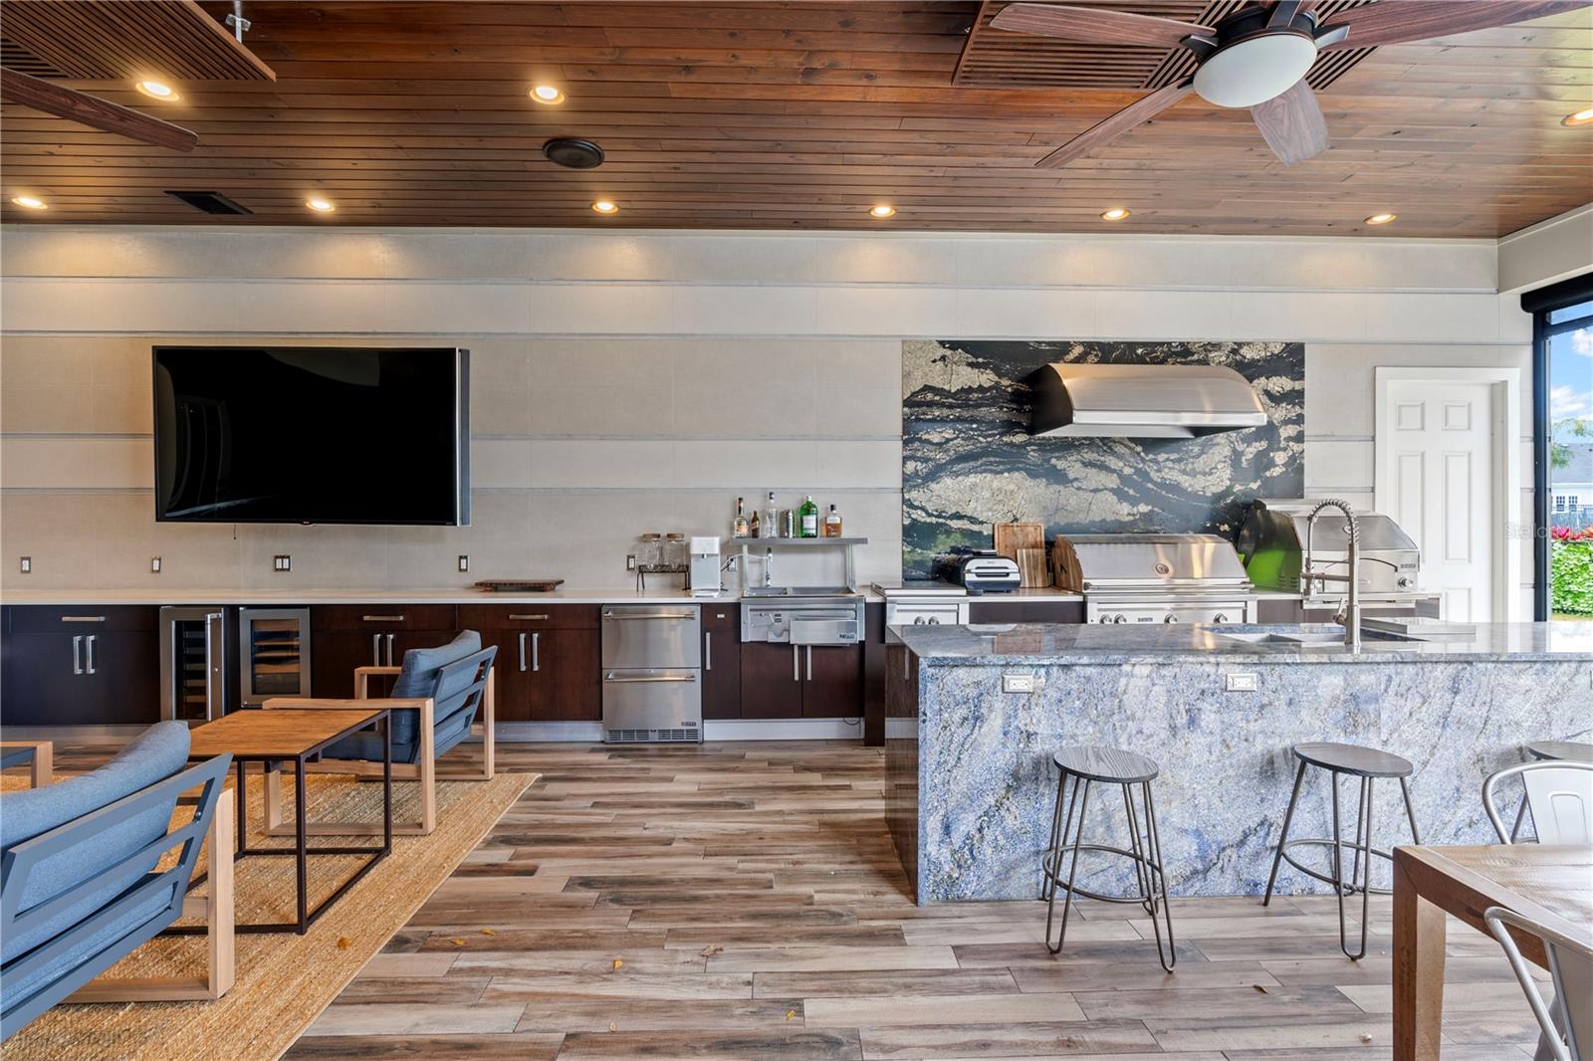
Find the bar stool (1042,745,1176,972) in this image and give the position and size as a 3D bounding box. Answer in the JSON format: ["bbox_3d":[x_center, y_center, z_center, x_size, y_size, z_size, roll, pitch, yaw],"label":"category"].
[{"bbox_3d":[1.042,1.075,2.542,0.400,0.588,0.400,0,0,15],"label":"bar stool"}]

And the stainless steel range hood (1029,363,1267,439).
[{"bbox_3d":[2.324,-0.895,5.035,1.226,0.465,0.710,0,1,-2],"label":"stainless steel range hood"}]

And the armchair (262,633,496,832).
[{"bbox_3d":[-1.964,0.925,3.652,0.760,0.818,0.720,0,1,-2],"label":"armchair"}]

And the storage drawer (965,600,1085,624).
[{"bbox_3d":[1.435,0.546,4.958,0.733,0.198,0.480,0,1,-2],"label":"storage drawer"}]

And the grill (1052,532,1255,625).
[{"bbox_3d":[2.321,0.356,4.992,1.066,0.645,0.680,0,1,-2],"label":"grill"}]

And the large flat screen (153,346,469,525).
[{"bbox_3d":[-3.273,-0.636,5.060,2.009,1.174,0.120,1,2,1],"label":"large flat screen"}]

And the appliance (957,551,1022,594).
[{"bbox_3d":[1.261,0.278,5.048,0.365,0.268,0.380,0,1,-2],"label":"appliance"}]

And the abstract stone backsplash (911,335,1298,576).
[{"bbox_3d":[2.240,-0.480,5.471,2.962,1.792,0.030,0,0,-2],"label":"abstract stone backsplash"}]

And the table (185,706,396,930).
[{"bbox_3d":[-1.979,1.049,2.809,0.617,0.601,0.590,0,1,-2],"label":"table"}]

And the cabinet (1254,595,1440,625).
[{"bbox_3d":[3.553,0.885,5.191,1.208,0.910,0.670,0,0,-2],"label":"cabinet"}]

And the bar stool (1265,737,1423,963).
[{"bbox_3d":[1.916,1.074,2.593,0.400,0.588,0.400,0,0,-12],"label":"bar stool"}]

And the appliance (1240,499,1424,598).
[{"bbox_3d":[3.619,0.101,5.142,0.770,0.648,0.610,0,0,-2],"label":"appliance"}]

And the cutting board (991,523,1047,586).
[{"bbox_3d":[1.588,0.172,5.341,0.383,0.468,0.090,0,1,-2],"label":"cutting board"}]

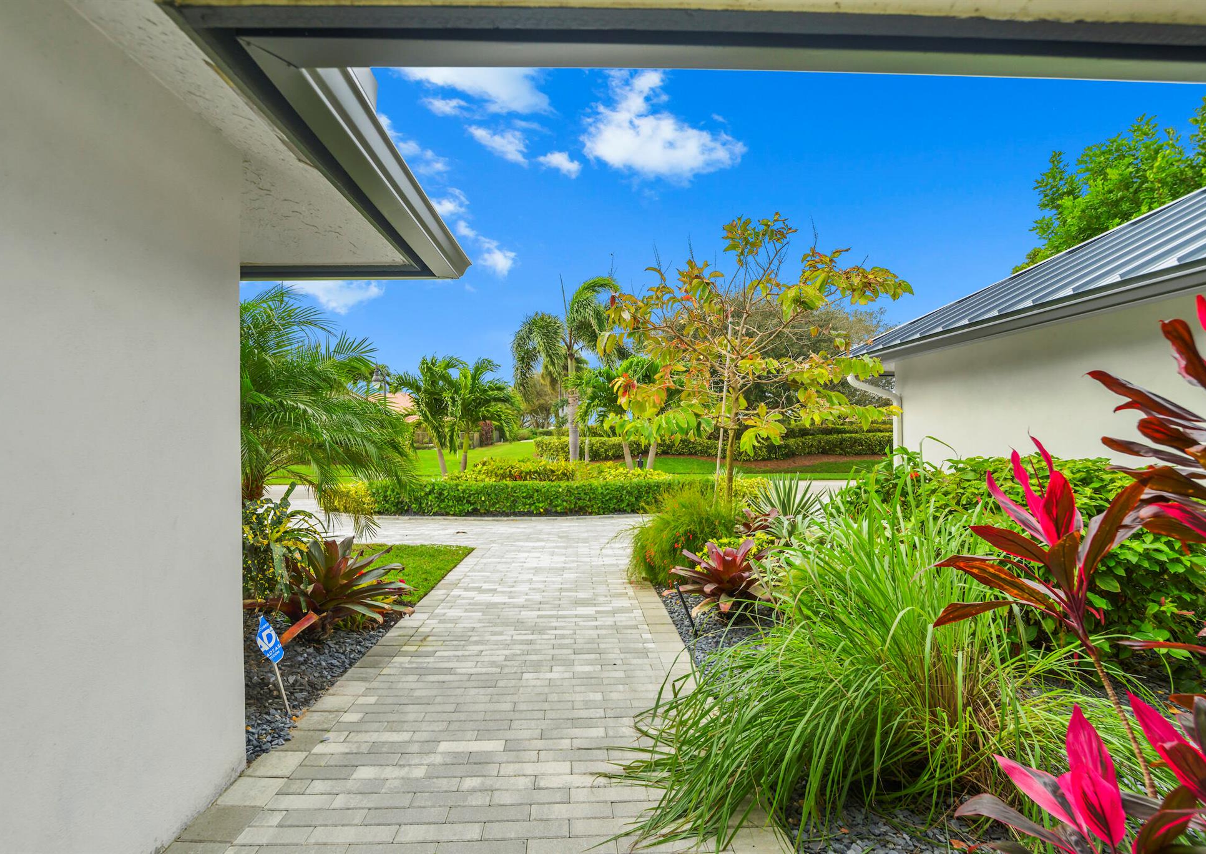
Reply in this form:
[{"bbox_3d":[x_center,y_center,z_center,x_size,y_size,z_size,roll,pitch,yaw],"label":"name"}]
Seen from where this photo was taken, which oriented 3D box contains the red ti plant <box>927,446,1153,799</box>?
[{"bbox_3d":[1.652,0.714,2.120,0.840,1.360,0.750,-1,-1,-2],"label":"red ti plant"}]

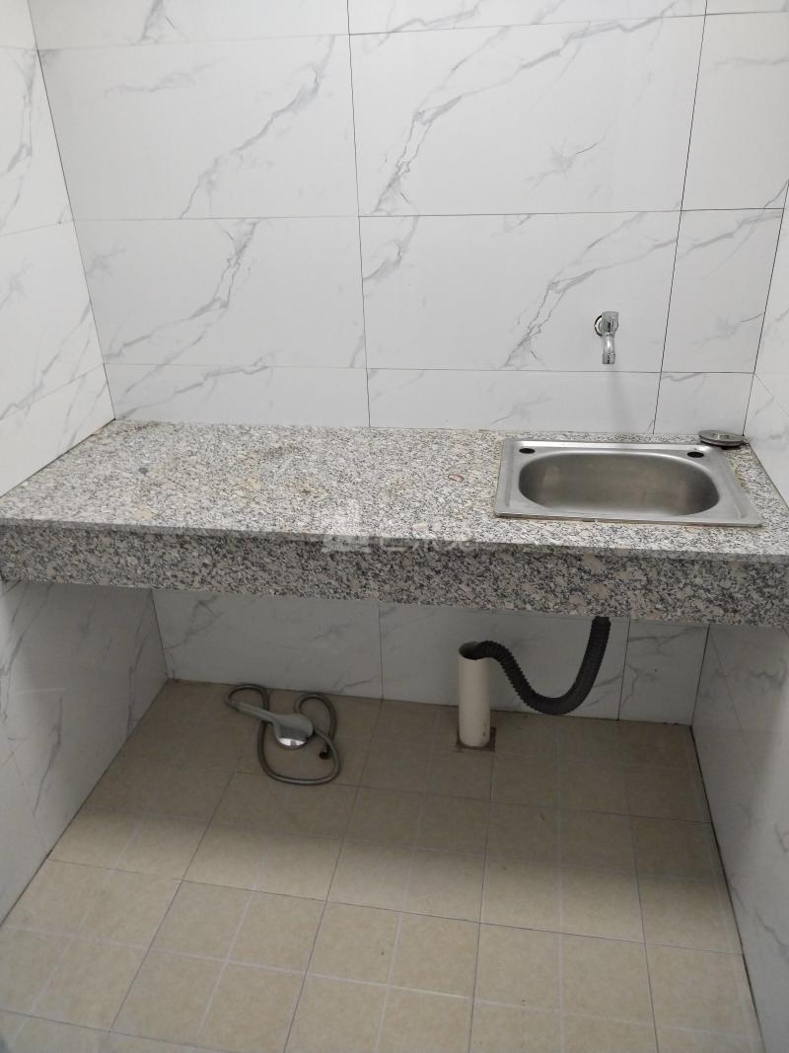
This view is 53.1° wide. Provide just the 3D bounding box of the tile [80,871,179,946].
[{"bbox_3d":[-0.513,0.751,1.545,0.150,0.010,0.150,3,28,10],"label":"tile"}]

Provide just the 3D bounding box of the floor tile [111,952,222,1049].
[{"bbox_3d":[-0.394,0.829,1.393,0.149,0.010,0.149,3,28,10],"label":"floor tile"}]

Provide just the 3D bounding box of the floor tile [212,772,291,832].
[{"bbox_3d":[-0.315,0.624,1.786,0.150,0.010,0.150,3,28,10],"label":"floor tile"}]

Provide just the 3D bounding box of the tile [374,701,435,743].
[{"bbox_3d":[0.033,0.501,1.999,0.150,0.010,0.155,3,28,10],"label":"tile"}]

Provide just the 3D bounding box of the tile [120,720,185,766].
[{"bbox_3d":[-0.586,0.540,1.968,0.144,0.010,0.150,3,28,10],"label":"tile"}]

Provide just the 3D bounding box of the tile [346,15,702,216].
[{"bbox_3d":[0.223,-0.724,1.422,0.600,0.300,0.010,3,28,10],"label":"tile"}]

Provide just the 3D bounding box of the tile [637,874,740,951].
[{"bbox_3d":[0.553,0.740,1.502,0.167,0.010,0.150,3,28,10],"label":"tile"}]

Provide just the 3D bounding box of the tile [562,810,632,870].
[{"bbox_3d":[0.423,0.660,1.656,0.150,0.010,0.150,3,28,10],"label":"tile"}]

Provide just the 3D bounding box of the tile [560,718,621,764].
[{"bbox_3d":[0.476,0.524,1.916,0.150,0.010,0.150,3,28,10],"label":"tile"}]

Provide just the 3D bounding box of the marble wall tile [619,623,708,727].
[{"bbox_3d":[0.641,0.358,1.899,0.174,0.287,0.010,3,28,10],"label":"marble wall tile"}]

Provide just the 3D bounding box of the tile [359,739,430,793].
[{"bbox_3d":[0.007,0.569,1.861,0.150,0.010,0.150,3,28,10],"label":"tile"}]

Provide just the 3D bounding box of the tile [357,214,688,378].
[{"bbox_3d":[0.233,-0.457,1.559,0.600,0.300,0.010,3,28,10],"label":"tile"}]

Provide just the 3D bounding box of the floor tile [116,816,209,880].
[{"bbox_3d":[-0.488,0.682,1.678,0.150,0.010,0.150,3,28,10],"label":"floor tile"}]

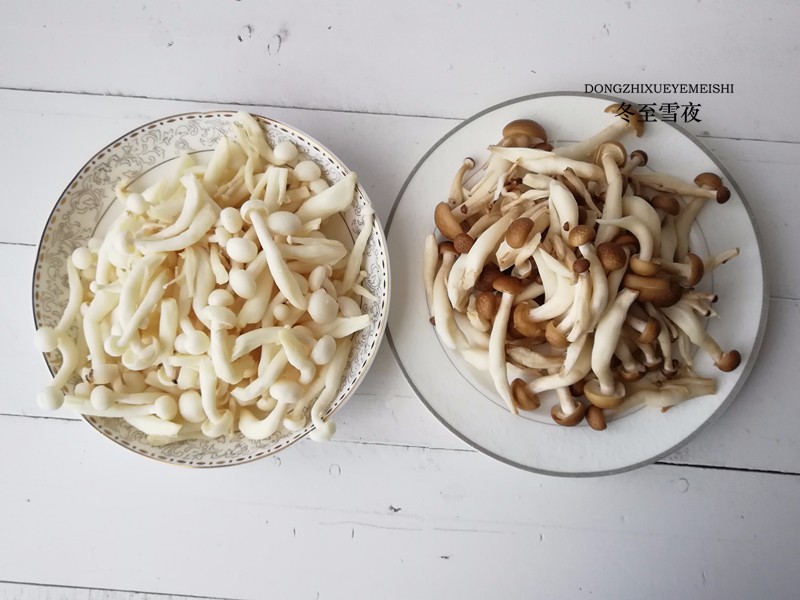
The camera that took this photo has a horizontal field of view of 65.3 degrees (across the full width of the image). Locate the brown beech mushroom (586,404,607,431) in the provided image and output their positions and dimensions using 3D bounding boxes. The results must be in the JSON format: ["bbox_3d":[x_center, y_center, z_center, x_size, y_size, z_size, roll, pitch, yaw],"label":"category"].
[{"bbox_3d":[0.108,0.064,0.344,0.013,0.013,0.015,-21,85,-27],"label":"brown beech mushroom"}]

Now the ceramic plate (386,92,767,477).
[{"bbox_3d":[0.097,-0.011,0.358,0.218,0.018,0.218,0,86,0],"label":"ceramic plate"}]

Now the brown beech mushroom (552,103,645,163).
[{"bbox_3d":[0.108,-0.092,0.352,0.056,0.024,0.025,-28,86,7],"label":"brown beech mushroom"}]

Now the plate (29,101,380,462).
[{"bbox_3d":[-0.102,-0.007,0.353,0.197,0.032,0.197,0,86,0],"label":"plate"}]

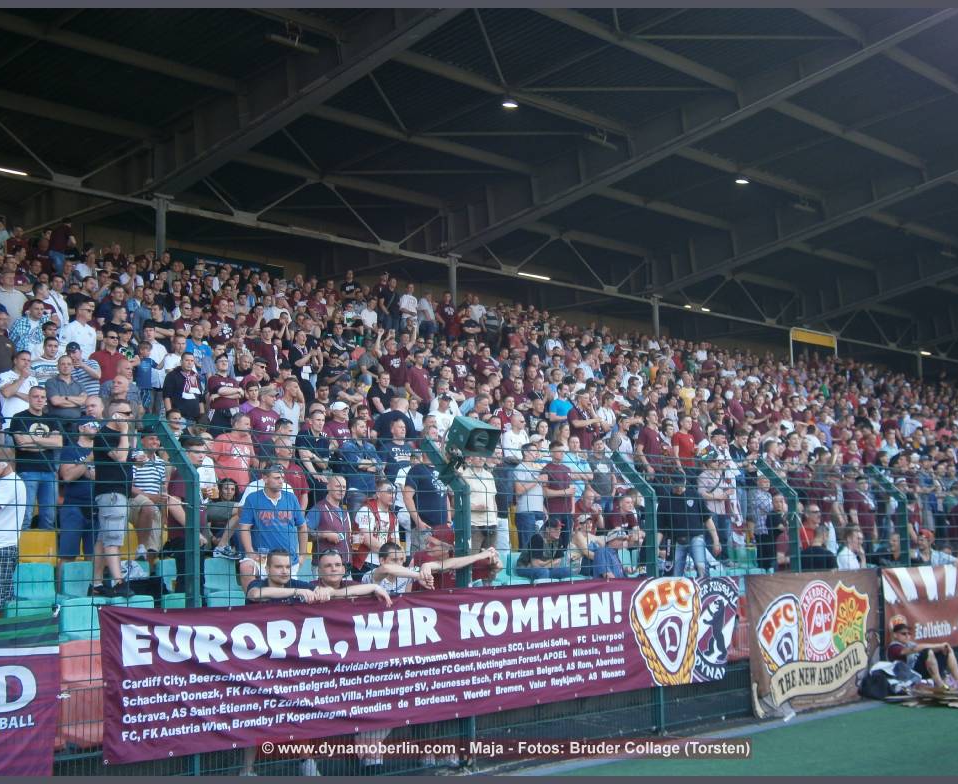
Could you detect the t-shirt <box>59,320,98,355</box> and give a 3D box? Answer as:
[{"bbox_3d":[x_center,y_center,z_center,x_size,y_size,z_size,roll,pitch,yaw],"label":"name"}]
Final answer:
[{"bbox_3d":[-5.372,-0.652,18.965,0.460,0.640,0.300,4,-9,-40],"label":"t-shirt"}]

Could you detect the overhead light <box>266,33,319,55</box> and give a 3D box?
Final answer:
[{"bbox_3d":[-3.195,-5.970,24.235,0.140,0.140,1.180,-7,-9,42],"label":"overhead light"}]

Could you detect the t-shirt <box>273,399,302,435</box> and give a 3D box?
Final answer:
[{"bbox_3d":[-2.537,0.404,18.764,0.430,0.640,0.290,5,-9,-43],"label":"t-shirt"}]

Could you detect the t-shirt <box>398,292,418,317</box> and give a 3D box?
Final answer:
[{"bbox_3d":[-1.585,-1.922,31.800,0.460,0.610,0.290,3,-8,-33],"label":"t-shirt"}]

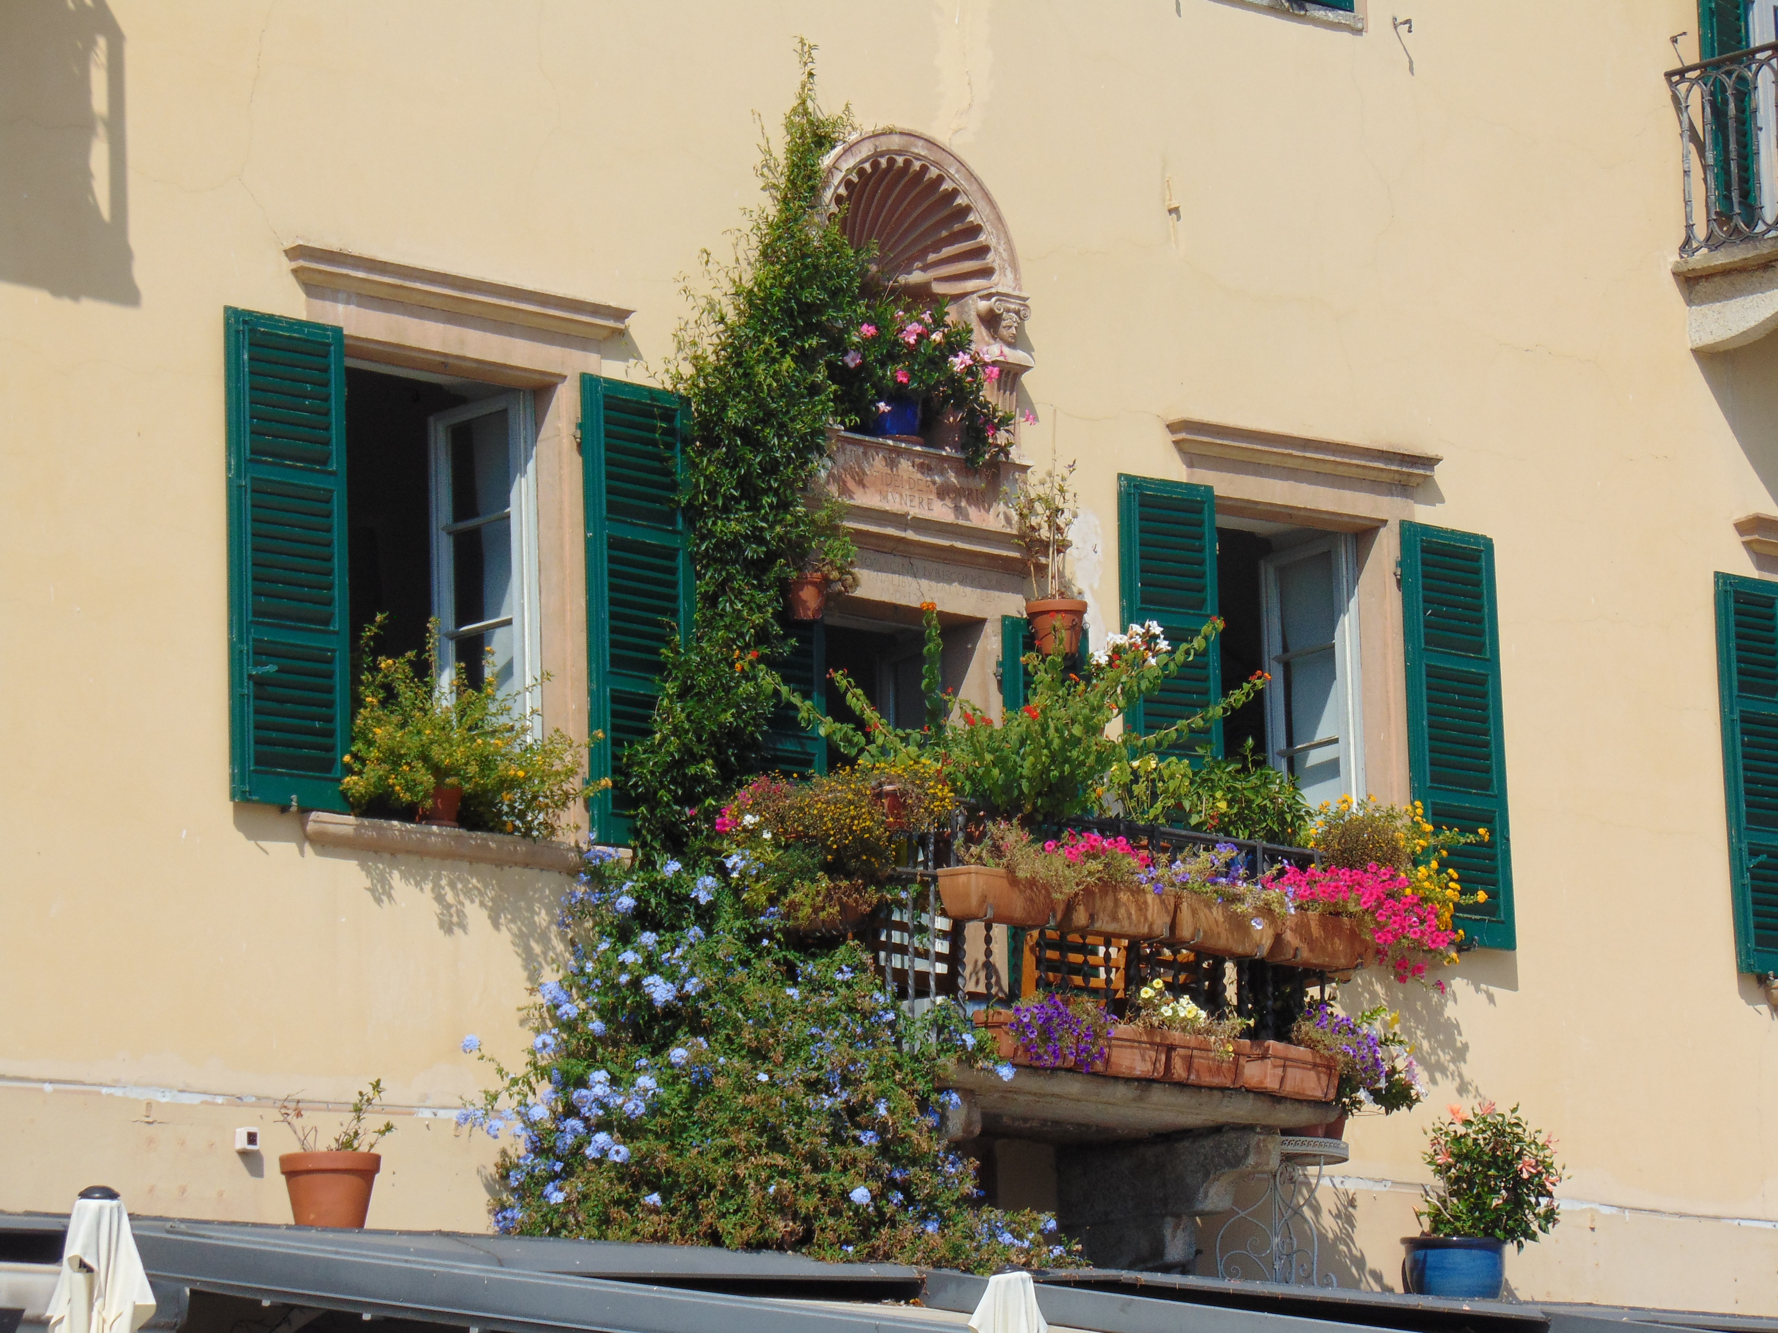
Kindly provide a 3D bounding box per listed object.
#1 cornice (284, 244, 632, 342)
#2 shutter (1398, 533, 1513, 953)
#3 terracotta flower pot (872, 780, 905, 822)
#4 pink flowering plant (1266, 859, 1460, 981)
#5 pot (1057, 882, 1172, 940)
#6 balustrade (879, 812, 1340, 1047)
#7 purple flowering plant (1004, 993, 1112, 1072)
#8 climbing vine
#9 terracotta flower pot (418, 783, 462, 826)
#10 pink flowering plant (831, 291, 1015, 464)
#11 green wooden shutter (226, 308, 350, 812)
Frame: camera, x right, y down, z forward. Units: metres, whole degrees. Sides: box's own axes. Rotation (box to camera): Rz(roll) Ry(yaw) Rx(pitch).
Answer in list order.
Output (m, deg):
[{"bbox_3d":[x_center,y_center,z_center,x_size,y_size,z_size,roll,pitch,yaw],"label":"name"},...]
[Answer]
[{"bbox_3d":[-1.578,-1.372,25.408,0.115,0.135,1.670,-12,-14,43],"label":"cornice"},{"bbox_3d":[2.233,0.271,27.036,0.557,1.657,0.045,8,-15,-42],"label":"shutter"},{"bbox_3d":[0.007,0.475,23.704,0.140,0.145,0.140,8,-15,-42],"label":"terracotta flower pot"},{"bbox_3d":[1.724,0.921,24.688,0.620,0.380,0.360,8,-15,-42],"label":"pink flowering plant"},{"bbox_3d":[0.864,0.941,25.765,0.200,0.205,0.450,-12,-14,43],"label":"pot"},{"bbox_3d":[0.613,1.173,26.401,1.100,0.940,2.120,-12,-14,43],"label":"balustrade"},{"bbox_3d":[0.587,1.263,23.662,0.370,0.260,0.240,8,-15,-42],"label":"purple flowering plant"},{"bbox_3d":[-0.534,-0.859,26.164,0.360,3.200,1.100,-12,-14,43],"label":"climbing vine"},{"bbox_3d":[-1.640,0.510,24.973,0.160,0.165,0.160,-2,-10,0],"label":"terracotta flower pot"},{"bbox_3d":[0.135,-1.145,27.135,0.500,0.680,0.660,-12,-14,43],"label":"pink flowering plant"},{"bbox_3d":[-2.041,-0.354,23.081,0.502,1.687,0.045,8,-15,-42],"label":"green wooden shutter"}]

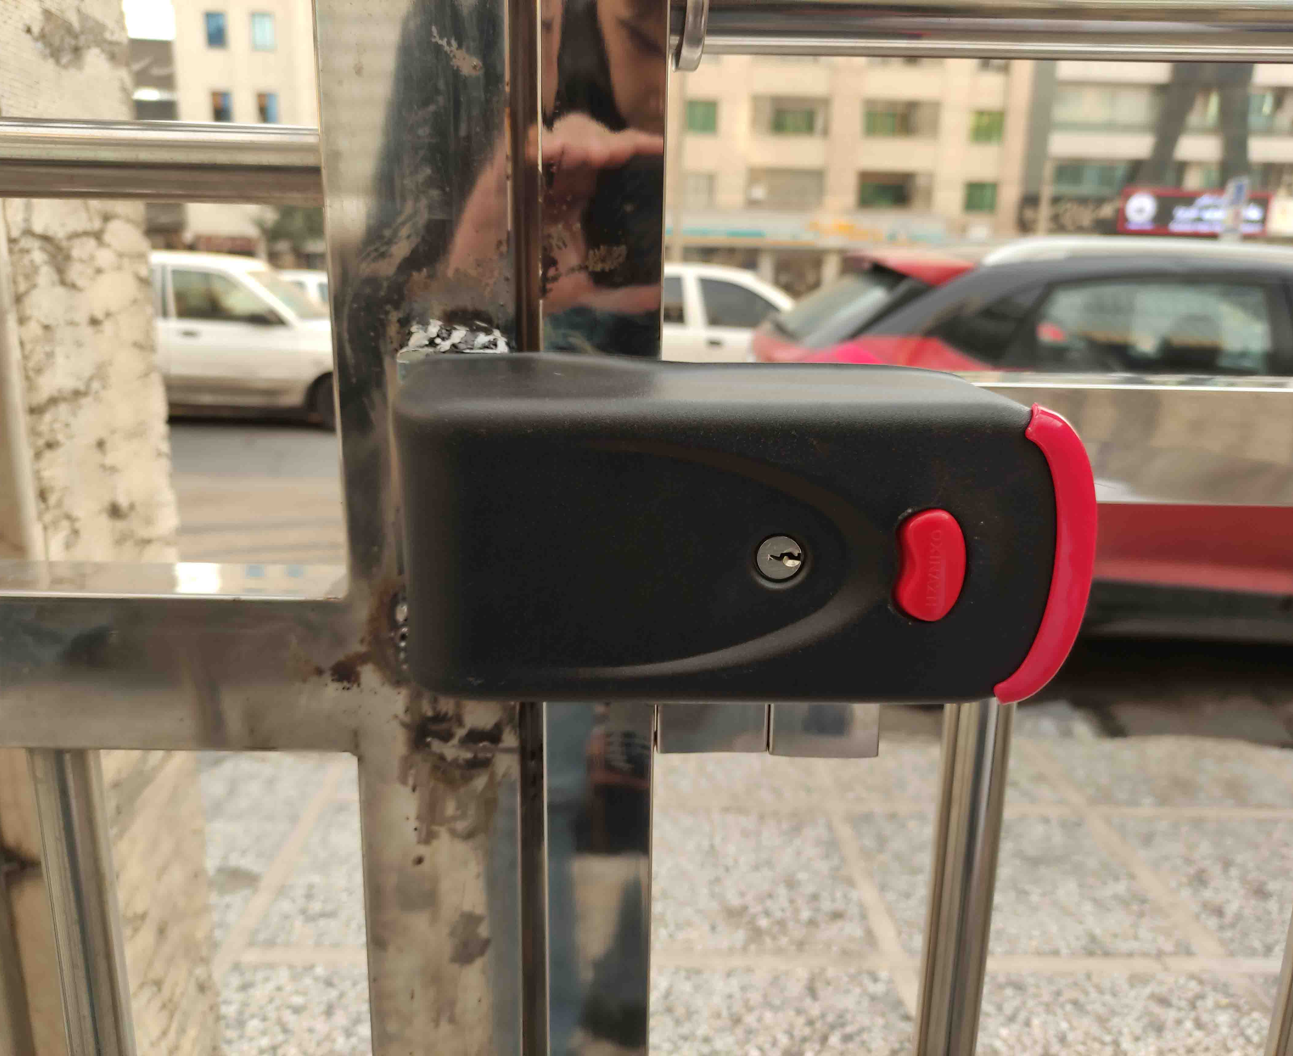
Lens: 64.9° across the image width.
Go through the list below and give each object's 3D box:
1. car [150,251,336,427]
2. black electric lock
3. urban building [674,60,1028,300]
[{"bbox_3d":[-3.728,-1.718,8.939,4.150,1.440,1.650,2,14,6],"label":"car"},{"bbox_3d":[0.027,-0.003,0.309,0.190,0.092,0.063,1,14,-1],"label":"black electric lock"},{"bbox_3d":[9.269,-20.898,54.465,18.800,17.000,14.000,0,14,-5],"label":"urban building"}]

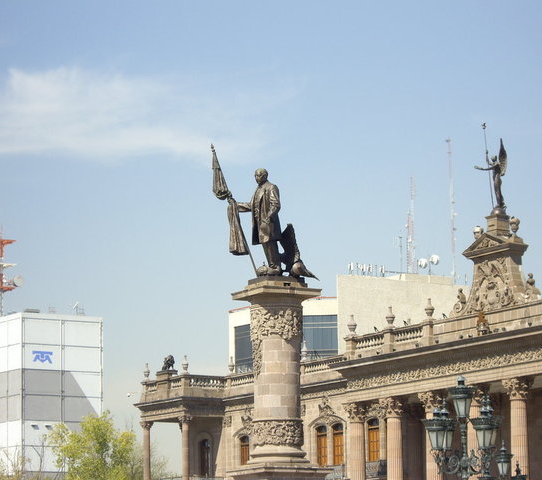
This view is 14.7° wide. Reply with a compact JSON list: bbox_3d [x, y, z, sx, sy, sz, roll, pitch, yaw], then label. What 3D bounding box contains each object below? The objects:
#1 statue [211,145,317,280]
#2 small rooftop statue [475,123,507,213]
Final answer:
[{"bbox_3d":[-0.111,-0.666,52.000,2.250,3.380,1.250,4,-11,-29],"label":"statue"},{"bbox_3d":[11.508,-3.758,110.000,1.700,4.650,1.150,4,-10,-26],"label":"small rooftop statue"}]

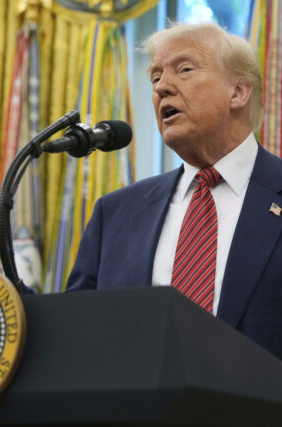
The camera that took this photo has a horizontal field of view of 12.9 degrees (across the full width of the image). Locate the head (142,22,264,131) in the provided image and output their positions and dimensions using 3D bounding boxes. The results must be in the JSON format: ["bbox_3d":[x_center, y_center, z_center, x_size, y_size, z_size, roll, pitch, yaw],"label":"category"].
[{"bbox_3d":[0.116,-0.243,2.330,0.185,0.250,0.235,-10,-14,39],"label":"head"}]

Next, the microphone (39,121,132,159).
[{"bbox_3d":[-0.083,-0.112,1.880,0.047,0.050,0.172,-9,3,45],"label":"microphone"}]

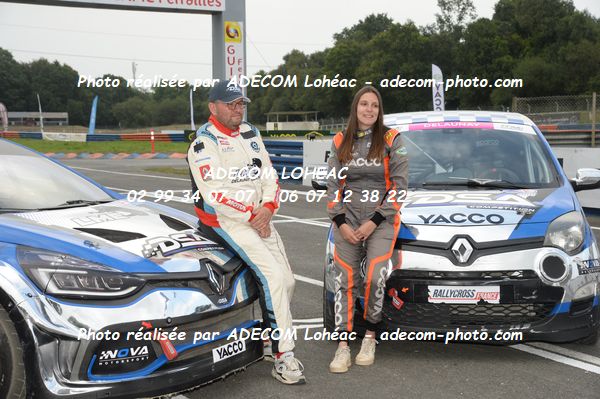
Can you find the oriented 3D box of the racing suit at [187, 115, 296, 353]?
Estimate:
[{"bbox_3d":[-0.314,0.194,6.100,0.580,1.300,0.620,-4,6,-40],"label":"racing suit"}]

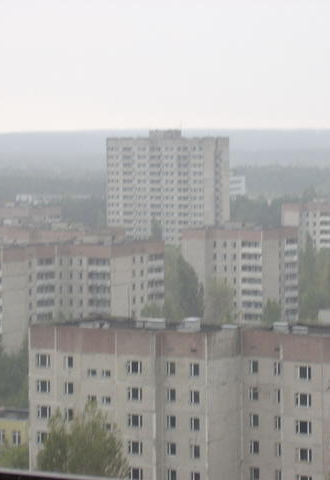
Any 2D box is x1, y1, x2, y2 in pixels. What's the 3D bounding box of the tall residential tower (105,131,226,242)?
[{"bbox_3d":[0.890,-12.970,588.450,38.000,51.000,19.000,2,4,28],"label":"tall residential tower"}]

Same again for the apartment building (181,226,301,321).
[{"bbox_3d":[17.700,11.410,392.660,20.500,28.300,18.000,2,4,29],"label":"apartment building"}]

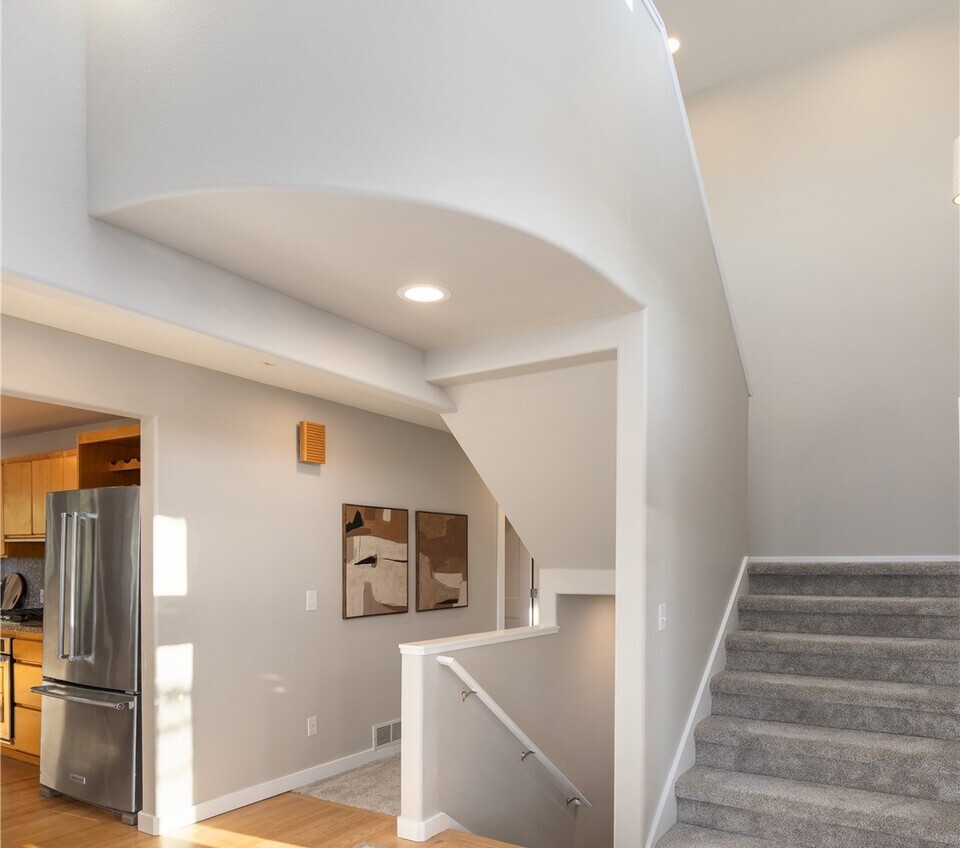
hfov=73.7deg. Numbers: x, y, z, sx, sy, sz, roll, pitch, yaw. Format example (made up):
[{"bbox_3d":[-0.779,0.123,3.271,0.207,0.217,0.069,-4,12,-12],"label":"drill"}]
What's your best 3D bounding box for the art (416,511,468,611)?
[{"bbox_3d":[-0.293,1.082,5.062,0.030,0.740,0.620,-6,-10,35],"label":"art"}]

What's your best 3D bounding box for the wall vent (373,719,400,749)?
[{"bbox_3d":[-0.629,2.223,4.585,0.020,0.170,0.340,-6,-10,35],"label":"wall vent"}]

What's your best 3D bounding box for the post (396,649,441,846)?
[{"bbox_3d":[-0.297,1.577,3.205,0.140,0.890,0.140,-5,-10,34],"label":"post"}]

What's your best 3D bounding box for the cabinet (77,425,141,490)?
[{"bbox_3d":[-1.860,0.236,3.832,0.900,0.370,0.600,-5,-10,33],"label":"cabinet"}]

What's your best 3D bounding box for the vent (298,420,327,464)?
[{"bbox_3d":[-1.044,0.116,3.999,0.065,0.250,0.165,-6,-10,35],"label":"vent"}]

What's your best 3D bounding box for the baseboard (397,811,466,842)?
[{"bbox_3d":[-0.244,2.027,3.289,0.145,0.090,0.330,-5,-10,34],"label":"baseboard"}]

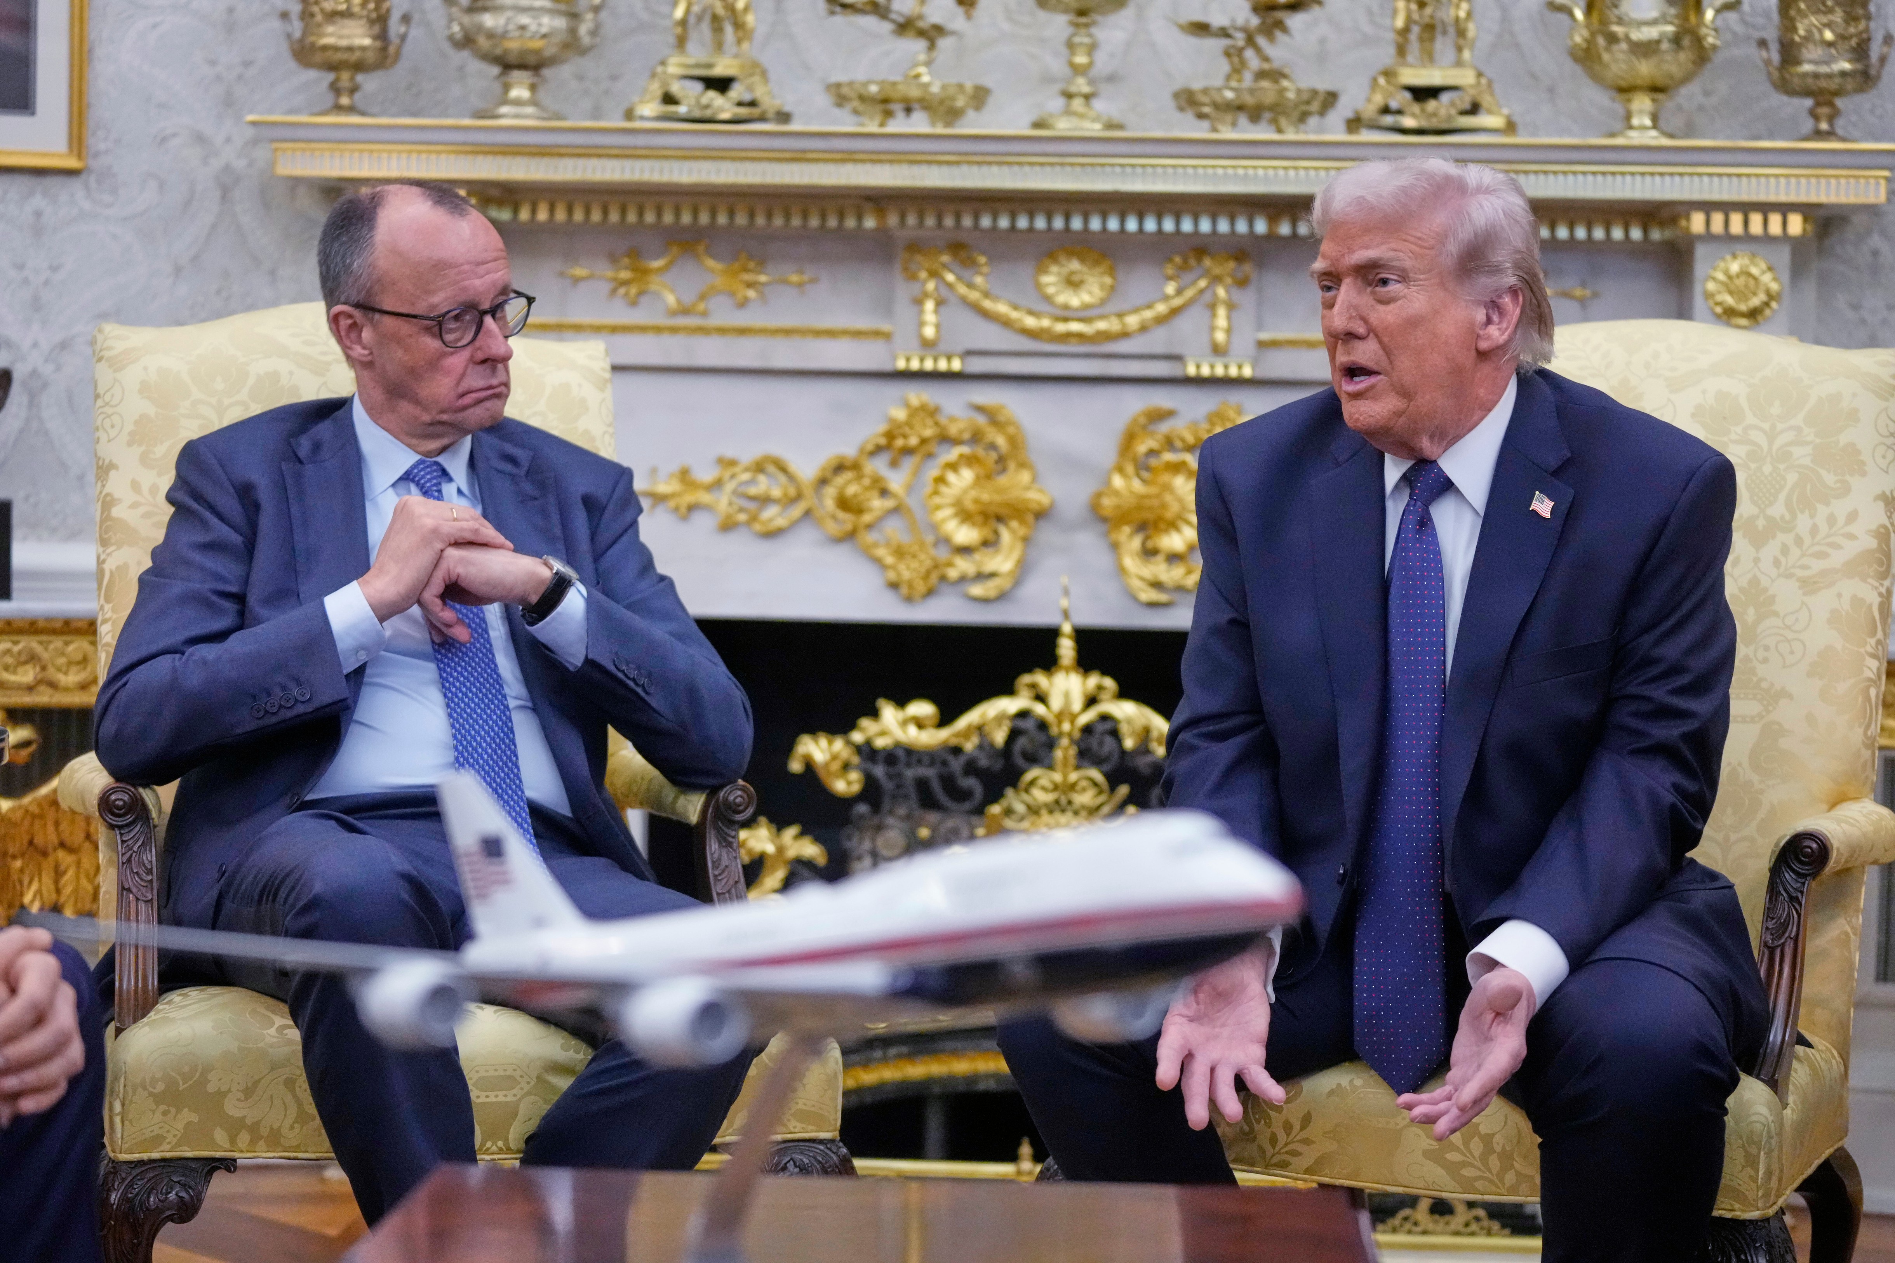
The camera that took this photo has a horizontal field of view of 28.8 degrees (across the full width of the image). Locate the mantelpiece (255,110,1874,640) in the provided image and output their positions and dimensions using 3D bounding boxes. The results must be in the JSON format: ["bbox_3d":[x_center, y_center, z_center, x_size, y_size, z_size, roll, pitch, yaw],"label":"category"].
[{"bbox_3d":[0.178,-0.285,4.870,2.140,0.720,0.330,1,1,2],"label":"mantelpiece"}]

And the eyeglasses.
[{"bbox_3d":[-0.513,-0.321,3.720,0.145,0.046,0.143,13,19,39],"label":"eyeglasses"}]

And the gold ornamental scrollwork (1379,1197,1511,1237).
[{"bbox_3d":[0.609,0.713,4.500,0.166,0.054,0.020,1,1,2],"label":"gold ornamental scrollwork"}]

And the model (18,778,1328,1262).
[{"bbox_3d":[-0.078,0.204,1.811,0.685,0.270,0.770,1,1,-35],"label":"model"}]

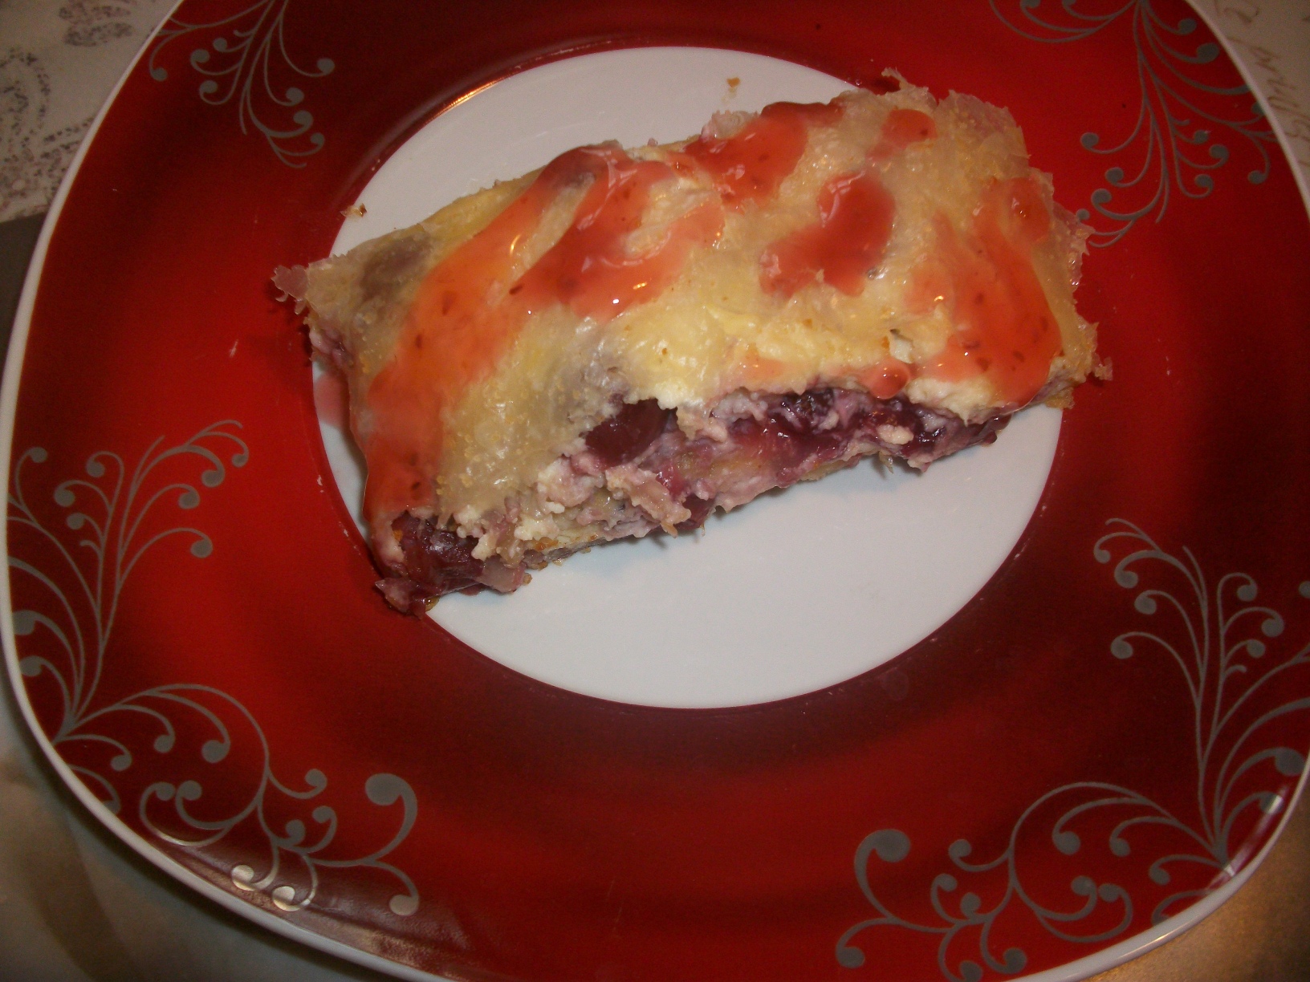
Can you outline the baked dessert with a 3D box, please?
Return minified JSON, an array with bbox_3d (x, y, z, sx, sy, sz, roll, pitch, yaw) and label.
[{"bbox_3d":[0.008,-0.033,0.223,0.144,0.036,0.068,-18,70,-9],"label":"baked dessert"}]

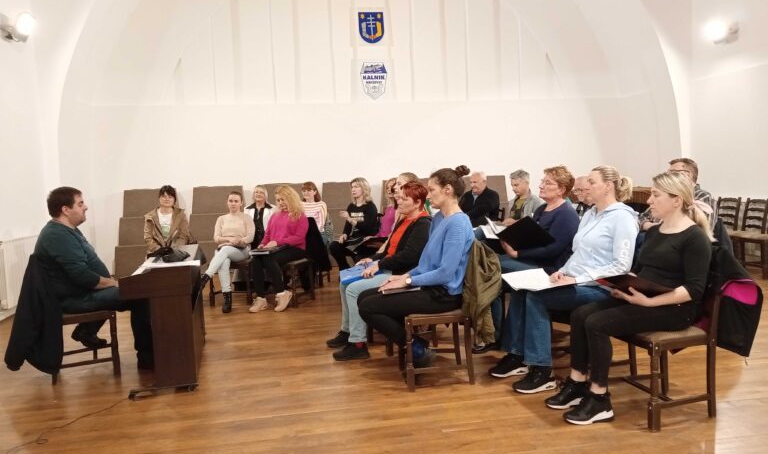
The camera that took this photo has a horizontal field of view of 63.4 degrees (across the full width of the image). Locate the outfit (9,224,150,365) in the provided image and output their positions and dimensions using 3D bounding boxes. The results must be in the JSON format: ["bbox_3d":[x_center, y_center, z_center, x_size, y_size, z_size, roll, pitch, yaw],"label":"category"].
[{"bbox_3d":[-2.095,0.477,4.473,0.900,1.080,0.600,-4,5,-18],"label":"outfit"}]

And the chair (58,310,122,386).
[{"bbox_3d":[-2.177,0.618,4.444,0.470,0.880,0.440,-5,5,-24],"label":"chair"}]

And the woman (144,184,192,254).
[{"bbox_3d":[-2.392,0.232,6.943,0.540,1.350,0.780,-4,4,-14],"label":"woman"}]

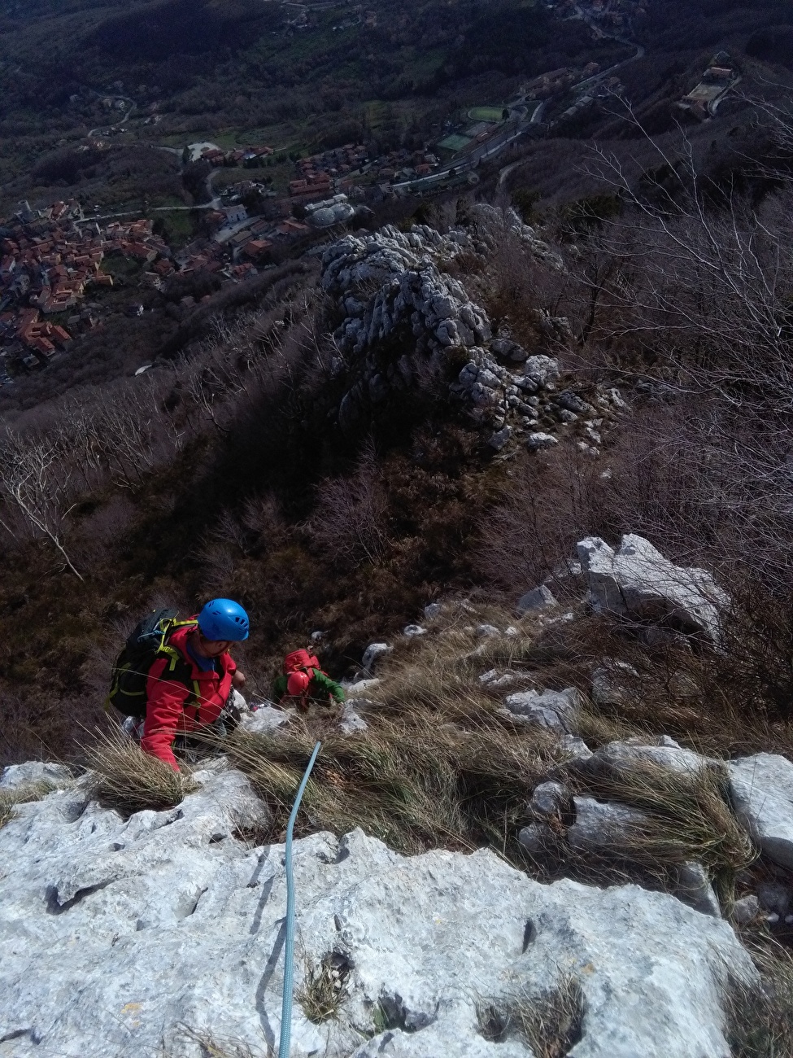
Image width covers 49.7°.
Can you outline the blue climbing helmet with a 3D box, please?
[{"bbox_3d":[-0.895,0.463,4.500,0.280,0.168,0.225,19,23,-37],"label":"blue climbing helmet"}]

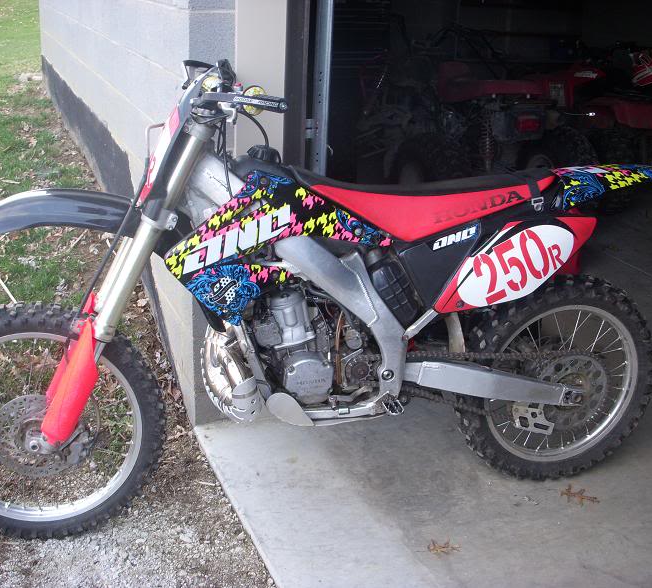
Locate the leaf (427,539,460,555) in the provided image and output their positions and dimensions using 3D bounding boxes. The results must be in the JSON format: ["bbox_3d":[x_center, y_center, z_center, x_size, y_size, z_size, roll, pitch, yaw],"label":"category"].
[{"bbox_3d":[0.324,0.691,2.363,0.095,0.022,0.055,2,21,-1],"label":"leaf"}]

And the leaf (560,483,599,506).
[{"bbox_3d":[0.778,0.610,2.627,0.118,0.022,0.085,10,22,19],"label":"leaf"}]

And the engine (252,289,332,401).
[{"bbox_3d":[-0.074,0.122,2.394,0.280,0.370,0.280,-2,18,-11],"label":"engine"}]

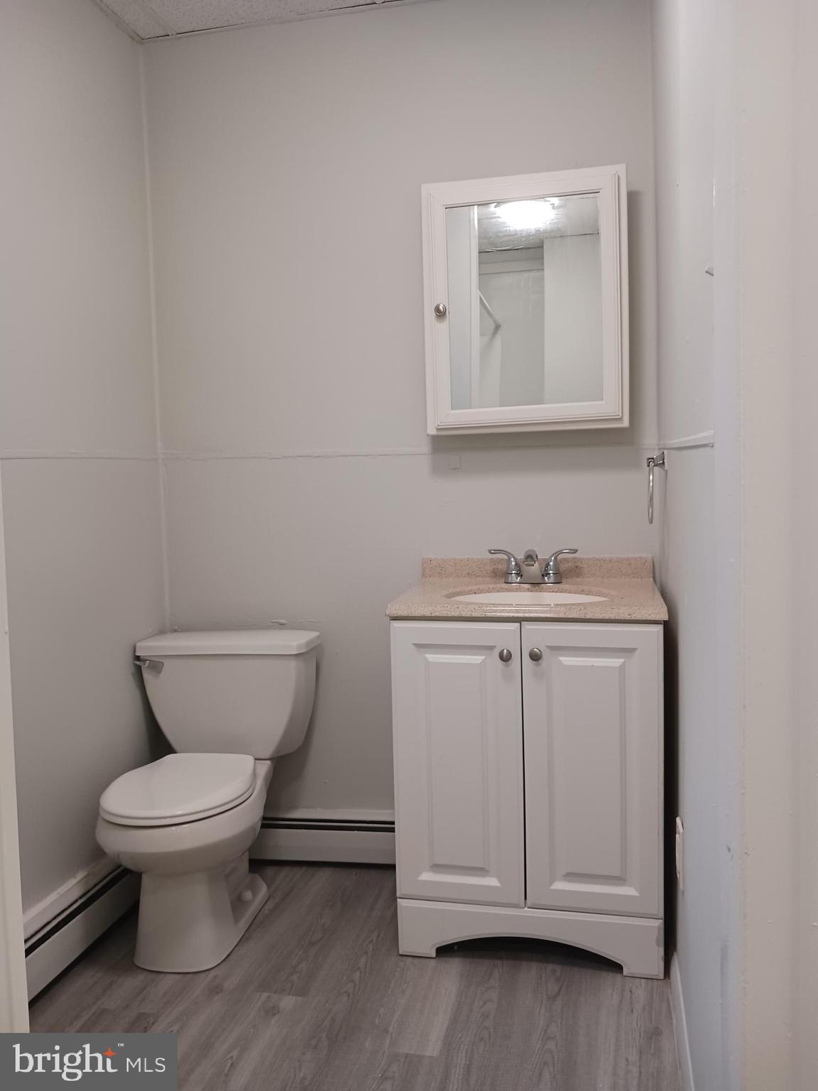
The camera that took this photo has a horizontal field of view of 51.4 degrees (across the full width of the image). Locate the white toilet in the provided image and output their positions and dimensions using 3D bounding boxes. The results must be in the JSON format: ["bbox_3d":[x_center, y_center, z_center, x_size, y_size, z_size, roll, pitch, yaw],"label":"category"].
[{"bbox_3d":[-0.533,0.634,2.226,0.475,0.707,0.685,-1,4,9],"label":"white toilet"}]

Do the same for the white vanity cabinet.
[{"bbox_3d":[0.314,0.557,2.181,0.614,0.826,0.447,0,4,12],"label":"white vanity cabinet"}]

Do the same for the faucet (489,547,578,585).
[{"bbox_3d":[0.330,0.056,2.253,0.235,0.094,0.130,0,4,12],"label":"faucet"}]

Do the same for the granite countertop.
[{"bbox_3d":[0.304,0.098,2.139,0.628,0.096,0.471,0,4,12],"label":"granite countertop"}]

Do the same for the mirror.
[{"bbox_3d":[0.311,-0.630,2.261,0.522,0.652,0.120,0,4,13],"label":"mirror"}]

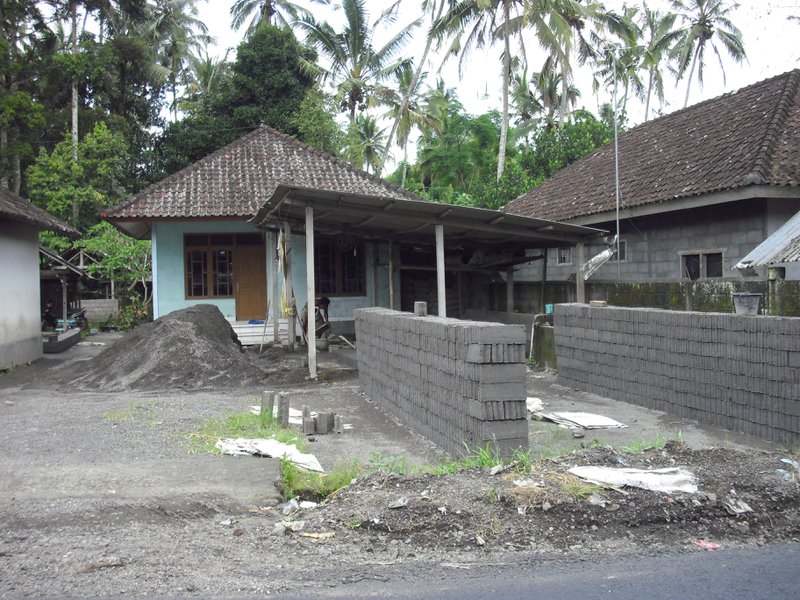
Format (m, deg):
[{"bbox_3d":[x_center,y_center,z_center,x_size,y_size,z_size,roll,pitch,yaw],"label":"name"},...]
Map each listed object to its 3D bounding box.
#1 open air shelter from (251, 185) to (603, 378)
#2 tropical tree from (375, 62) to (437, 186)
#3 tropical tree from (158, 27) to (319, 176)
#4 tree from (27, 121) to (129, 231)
[{"bbox_3d":[0.030,-0.313,17.700,5.500,3.200,6.800,-1,1,-12],"label":"open air shelter"},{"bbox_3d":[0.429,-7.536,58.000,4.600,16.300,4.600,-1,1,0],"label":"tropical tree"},{"bbox_3d":[-8.055,-6.244,43.000,7.200,14.500,7.200,-1,1,0],"label":"tropical tree"},{"bbox_3d":[-13.587,-3.200,37.000,4.200,8.800,4.200,-1,1,0],"label":"tree"}]

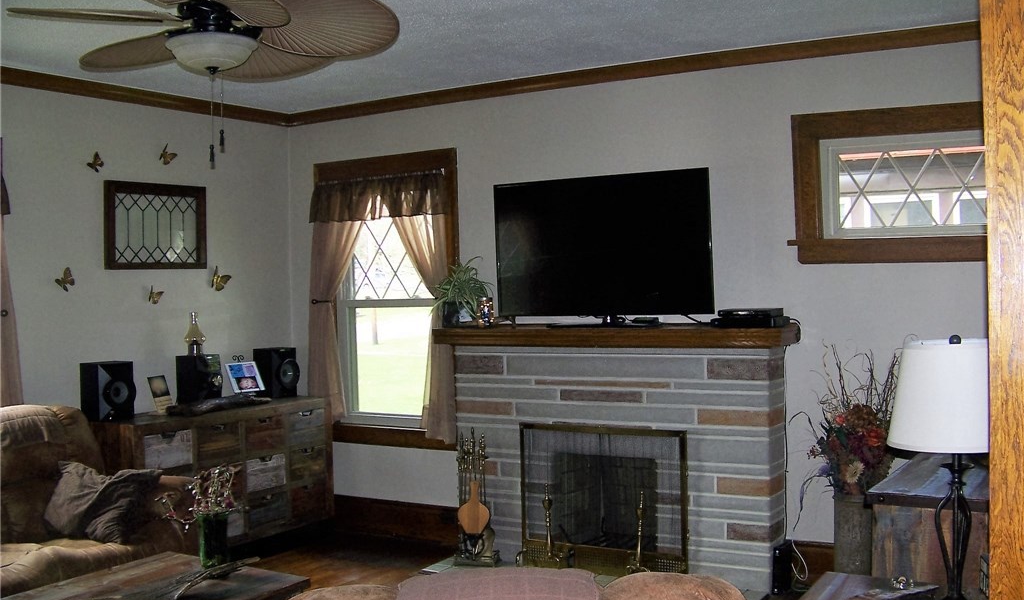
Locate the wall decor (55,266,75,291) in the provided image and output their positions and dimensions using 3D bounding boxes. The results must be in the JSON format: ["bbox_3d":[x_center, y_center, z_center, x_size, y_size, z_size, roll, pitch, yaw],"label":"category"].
[{"bbox_3d":[-2.120,-0.102,4.912,0.045,0.112,0.100,-1,2,30],"label":"wall decor"}]

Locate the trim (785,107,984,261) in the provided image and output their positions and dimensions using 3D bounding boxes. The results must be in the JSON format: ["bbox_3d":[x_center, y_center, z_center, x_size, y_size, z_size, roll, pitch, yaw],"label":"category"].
[{"bbox_3d":[1.722,-0.511,4.496,1.040,0.700,0.060,-1,2,30],"label":"trim"}]

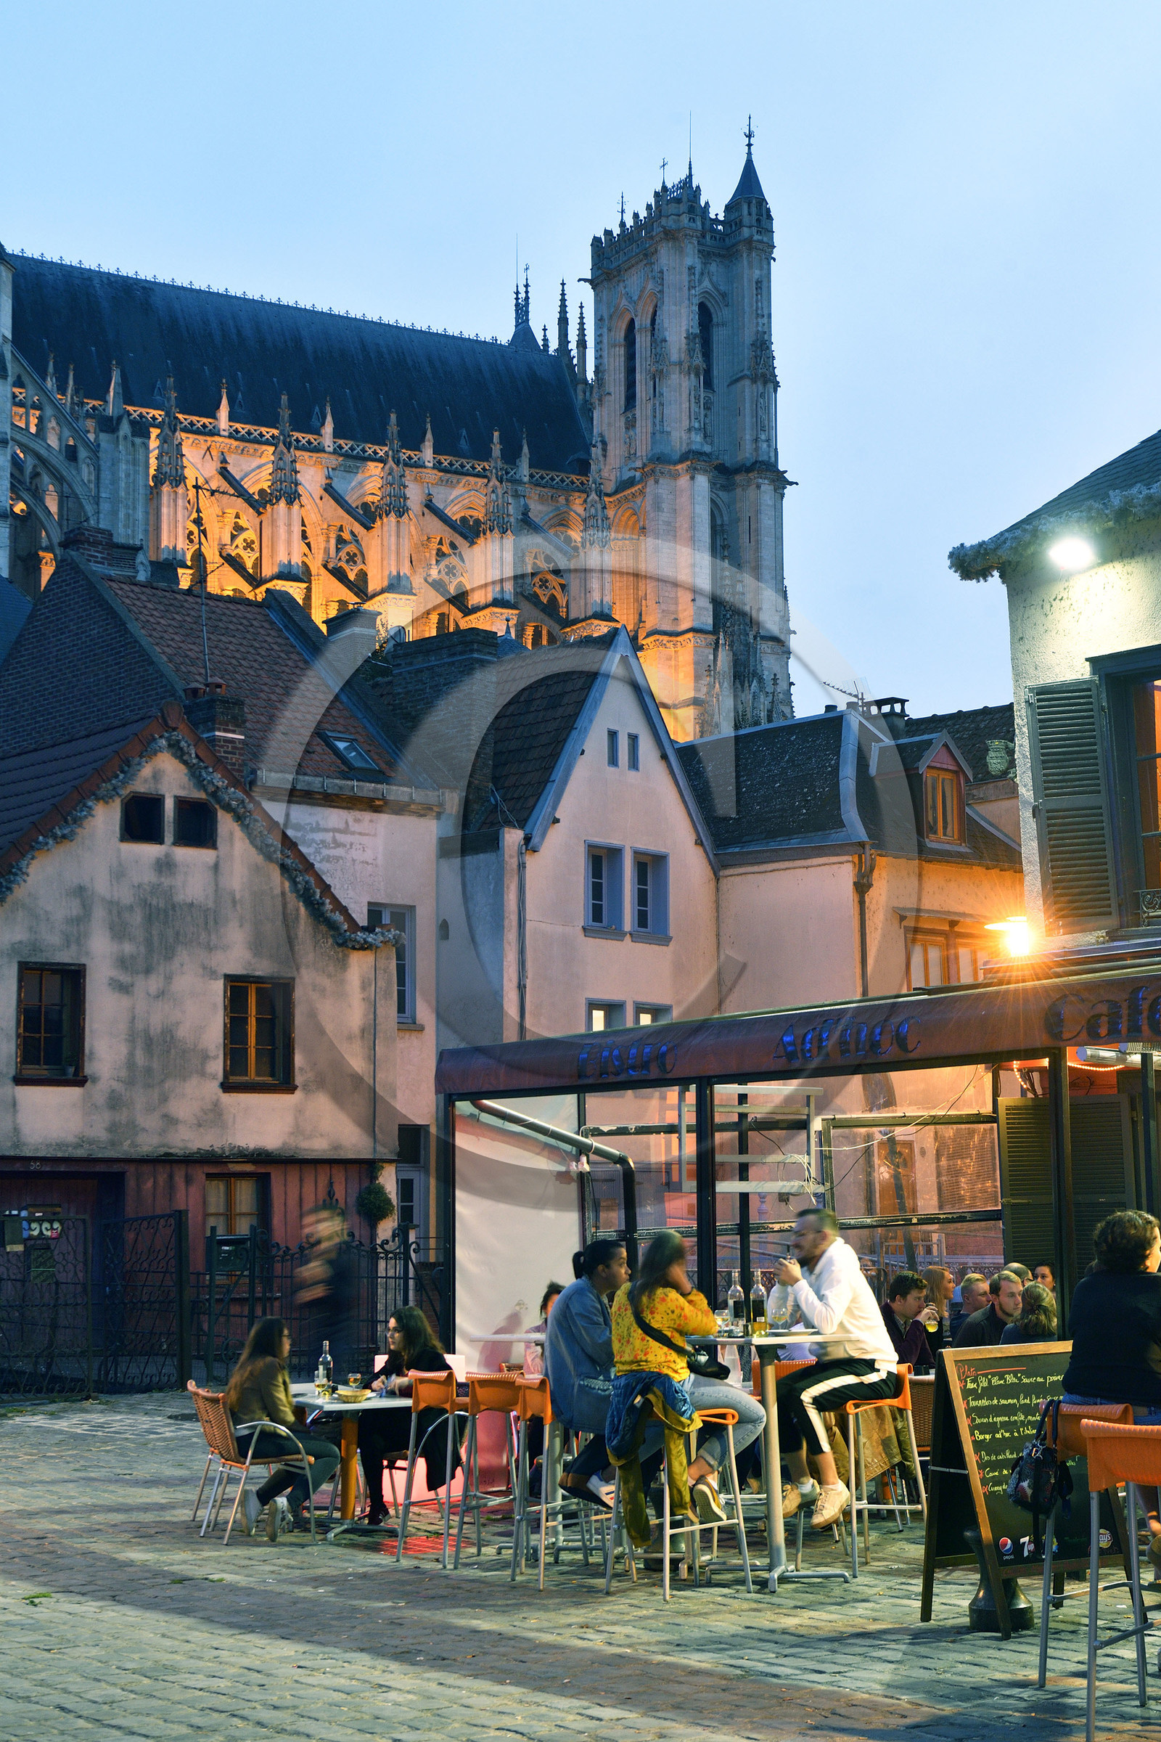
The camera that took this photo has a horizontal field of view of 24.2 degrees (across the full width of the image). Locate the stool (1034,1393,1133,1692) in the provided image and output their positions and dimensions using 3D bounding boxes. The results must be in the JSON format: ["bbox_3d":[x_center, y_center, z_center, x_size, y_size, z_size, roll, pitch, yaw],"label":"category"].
[{"bbox_3d":[1.866,2.248,9.056,0.490,0.950,0.490,5,-10,-32],"label":"stool"}]

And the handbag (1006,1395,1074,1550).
[{"bbox_3d":[1.535,2.027,9.080,0.220,0.500,0.160,-4,-9,22],"label":"handbag"}]

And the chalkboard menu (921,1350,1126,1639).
[{"bbox_3d":[1.800,2.460,10.870,0.650,1.100,0.600,3,-10,-25],"label":"chalkboard menu"}]

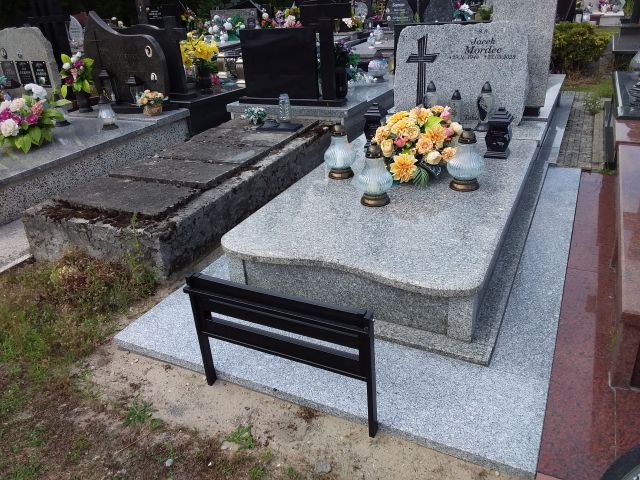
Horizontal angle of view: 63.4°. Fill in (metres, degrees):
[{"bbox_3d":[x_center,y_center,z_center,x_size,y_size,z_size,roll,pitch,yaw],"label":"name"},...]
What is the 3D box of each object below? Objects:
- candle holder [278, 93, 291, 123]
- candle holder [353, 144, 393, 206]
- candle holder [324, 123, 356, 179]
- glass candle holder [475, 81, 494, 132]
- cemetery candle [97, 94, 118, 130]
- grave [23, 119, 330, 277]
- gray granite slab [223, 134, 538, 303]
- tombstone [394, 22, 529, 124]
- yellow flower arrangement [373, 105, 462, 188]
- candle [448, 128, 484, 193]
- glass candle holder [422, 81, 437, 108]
[{"bbox_3d":[-0.303,-1.136,4.462,0.082,0.225,0.082,-3,27,2],"label":"candle holder"},{"bbox_3d":[0.272,-0.340,2.640,0.199,0.311,0.199,-3,27,2],"label":"candle holder"},{"bbox_3d":[0.120,-0.525,3.026,0.187,0.314,0.187,-3,27,2],"label":"candle holder"},{"bbox_3d":[1.187,-0.955,3.706,0.121,0.340,0.121,10,30,25],"label":"glass candle holder"},{"bbox_3d":[-1.777,-1.070,4.302,0.141,0.295,0.141,10,30,25],"label":"cemetery candle"},{"bbox_3d":[-0.787,-0.463,3.735,1.021,0.255,2.253,10,30,25],"label":"grave"},{"bbox_3d":[0.480,-0.296,2.915,1.179,0.038,2.015,10,30,25],"label":"gray granite slab"},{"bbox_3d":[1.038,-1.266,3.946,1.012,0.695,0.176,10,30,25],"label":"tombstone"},{"bbox_3d":[0.569,-0.545,2.982,0.484,0.334,0.422,10,30,25],"label":"yellow flower arrangement"},{"bbox_3d":[0.780,-0.433,2.747,0.196,0.321,0.196,10,30,25],"label":"candle"},{"bbox_3d":[0.826,-1.005,3.853,0.113,0.340,0.113,10,30,25],"label":"glass candle holder"}]

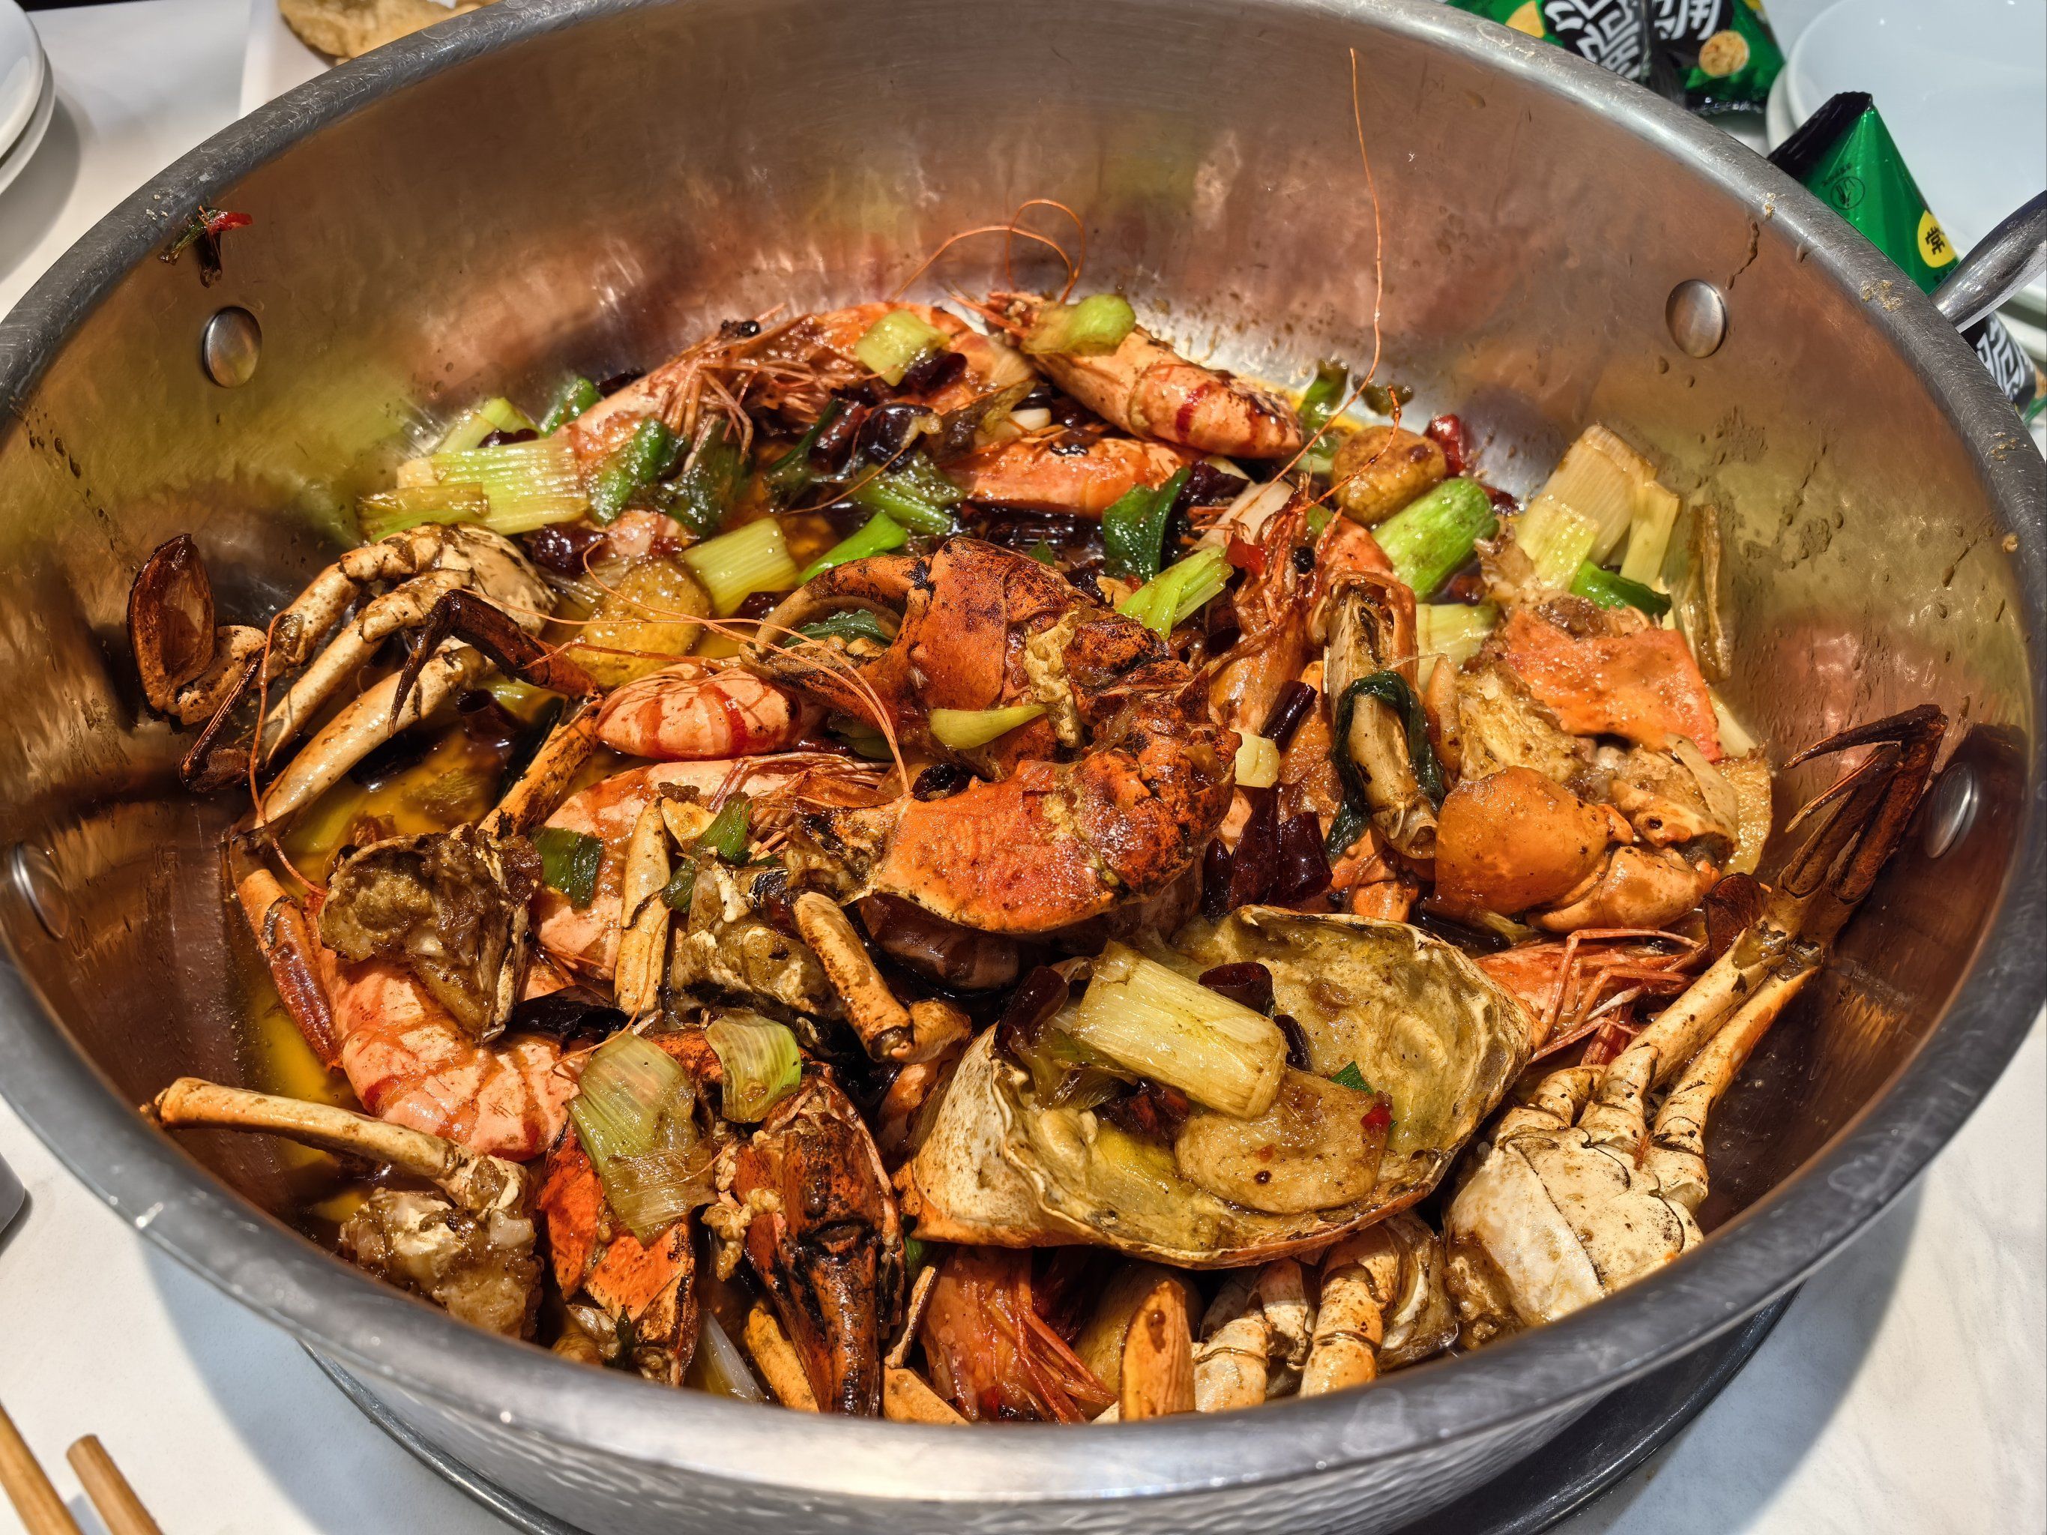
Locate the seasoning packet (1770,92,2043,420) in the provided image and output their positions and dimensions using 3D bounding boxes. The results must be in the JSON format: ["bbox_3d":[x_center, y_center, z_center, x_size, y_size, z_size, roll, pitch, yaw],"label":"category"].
[{"bbox_3d":[0.227,-0.136,0.424,0.066,0.066,0.075,-37,60,-27],"label":"seasoning packet"}]

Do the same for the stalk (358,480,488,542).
[{"bbox_3d":[-0.134,-0.057,0.356,0.028,0.008,0.012,-5,61,8],"label":"stalk"}]

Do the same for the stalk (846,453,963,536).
[{"bbox_3d":[-0.031,-0.071,0.415,0.026,0.012,0.016,28,56,19],"label":"stalk"}]

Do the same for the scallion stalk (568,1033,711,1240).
[{"bbox_3d":[-0.065,0.062,0.270,0.021,0.011,0.033,-14,64,-12],"label":"scallion stalk"}]

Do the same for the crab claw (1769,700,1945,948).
[{"bbox_3d":[0.158,0.011,0.304,0.024,0.016,0.048,25,86,17],"label":"crab claw"}]

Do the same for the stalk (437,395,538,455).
[{"bbox_3d":[-0.128,-0.079,0.382,0.017,0.010,0.013,-40,72,-8],"label":"stalk"}]

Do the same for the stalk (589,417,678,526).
[{"bbox_3d":[-0.100,-0.076,0.413,0.014,0.013,0.028,21,60,14],"label":"stalk"}]

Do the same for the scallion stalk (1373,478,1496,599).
[{"bbox_3d":[0.103,-0.058,0.400,0.017,0.017,0.031,36,59,24],"label":"scallion stalk"}]

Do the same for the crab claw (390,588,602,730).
[{"bbox_3d":[-0.095,-0.019,0.285,0.039,0.023,0.014,-2,50,-3],"label":"crab claw"}]

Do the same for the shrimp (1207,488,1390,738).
[{"bbox_3d":[0.064,-0.037,0.371,0.031,0.028,0.058,14,52,9],"label":"shrimp"}]

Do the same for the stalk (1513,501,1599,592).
[{"bbox_3d":[0.117,-0.049,0.353,0.015,0.018,0.009,25,15,15],"label":"stalk"}]

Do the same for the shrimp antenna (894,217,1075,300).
[{"bbox_3d":[-0.011,-0.141,0.445,0.052,0.027,0.013,1,52,-1],"label":"shrimp antenna"}]

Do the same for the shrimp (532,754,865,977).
[{"bbox_3d":[-0.055,0.016,0.265,0.054,0.025,0.036,-6,51,-6],"label":"shrimp"}]

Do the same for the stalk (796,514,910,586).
[{"bbox_3d":[-0.036,-0.045,0.335,0.027,0.008,0.009,-31,58,-24],"label":"stalk"}]

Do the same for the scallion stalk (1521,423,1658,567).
[{"bbox_3d":[0.120,-0.057,0.338,0.017,0.014,0.032,35,100,32],"label":"scallion stalk"}]

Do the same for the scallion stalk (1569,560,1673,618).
[{"bbox_3d":[0.116,-0.034,0.308,0.020,0.008,0.009,23,54,17],"label":"scallion stalk"}]

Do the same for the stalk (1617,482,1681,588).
[{"bbox_3d":[0.139,-0.051,0.357,0.011,0.007,0.024,15,95,15],"label":"stalk"}]

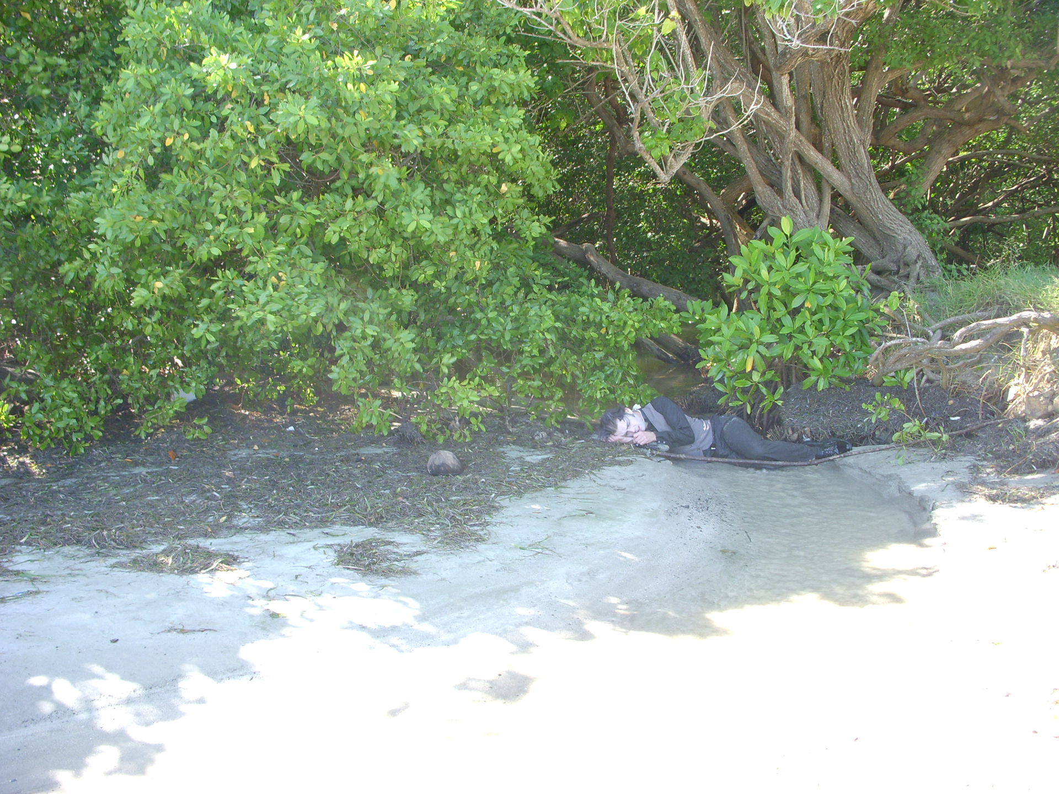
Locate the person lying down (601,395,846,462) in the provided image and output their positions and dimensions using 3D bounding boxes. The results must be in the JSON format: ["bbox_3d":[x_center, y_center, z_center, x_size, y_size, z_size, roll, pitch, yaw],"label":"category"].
[{"bbox_3d":[1.160,0.200,6.900,1.500,0.400,0.500,4,10,1],"label":"person lying down"}]

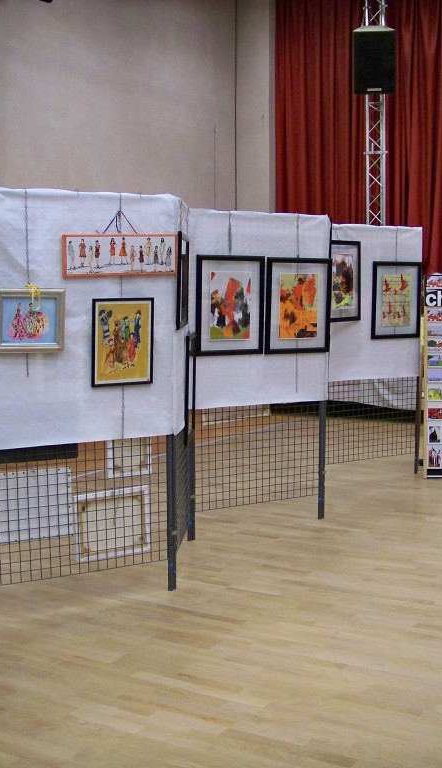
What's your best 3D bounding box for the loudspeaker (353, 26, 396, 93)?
[{"bbox_3d":[1.766,-3.727,11.265,0.480,0.720,0.450,1,24,8],"label":"loudspeaker"}]

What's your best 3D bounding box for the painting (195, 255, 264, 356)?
[{"bbox_3d":[0.062,-0.475,5.960,0.495,0.605,0.030,-3,7,-32],"label":"painting"}]

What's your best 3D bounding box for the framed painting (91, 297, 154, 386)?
[{"bbox_3d":[-0.475,-0.204,4.752,0.334,0.422,0.025,-4,6,-32],"label":"framed painting"}]

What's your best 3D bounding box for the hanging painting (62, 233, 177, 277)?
[{"bbox_3d":[-0.481,-0.617,4.705,0.620,0.201,0.025,-4,6,-32],"label":"hanging painting"}]

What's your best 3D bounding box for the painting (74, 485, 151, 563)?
[{"bbox_3d":[-0.538,0.696,4.861,0.405,0.333,0.025,-4,6,-32],"label":"painting"}]

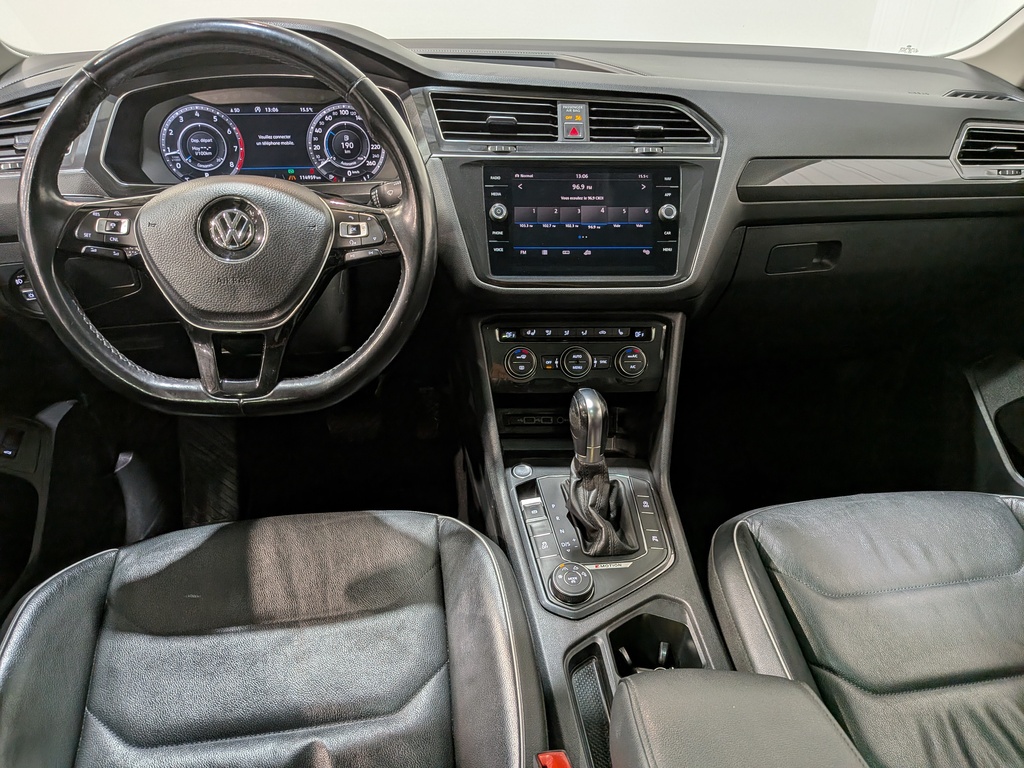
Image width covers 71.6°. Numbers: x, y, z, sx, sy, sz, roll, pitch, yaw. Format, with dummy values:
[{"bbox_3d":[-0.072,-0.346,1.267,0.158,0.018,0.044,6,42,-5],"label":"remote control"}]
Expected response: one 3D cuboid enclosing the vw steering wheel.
[{"bbox_3d":[-0.256,-0.149,0.671,0.370,0.354,0.088,-1,7,-5],"label":"vw steering wheel"}]

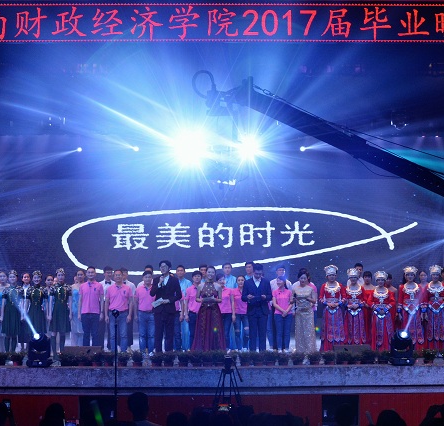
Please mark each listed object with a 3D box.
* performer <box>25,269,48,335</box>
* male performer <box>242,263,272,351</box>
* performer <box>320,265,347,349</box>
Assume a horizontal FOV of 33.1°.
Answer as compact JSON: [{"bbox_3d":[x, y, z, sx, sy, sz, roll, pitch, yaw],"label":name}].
[{"bbox_3d":[-3.422,1.885,13.823,0.430,1.636,0.320,0,-5,-5],"label":"performer"},{"bbox_3d":[0.690,1.876,14.500,0.580,1.770,0.420,0,-3,0],"label":"male performer"},{"bbox_3d":[2.172,1.888,14.500,0.510,1.750,0.400,0,-3,0],"label":"performer"}]

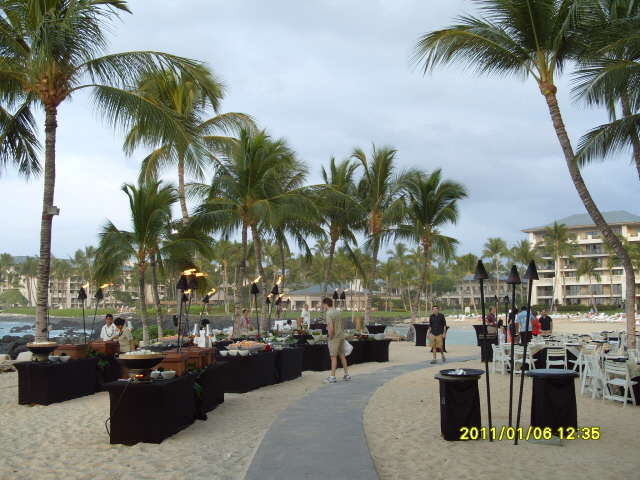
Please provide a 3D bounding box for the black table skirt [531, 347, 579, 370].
[{"bbox_3d":[6.163,3.101,16.866,1.550,0.730,1.550,0,-6,0],"label":"black table skirt"}]

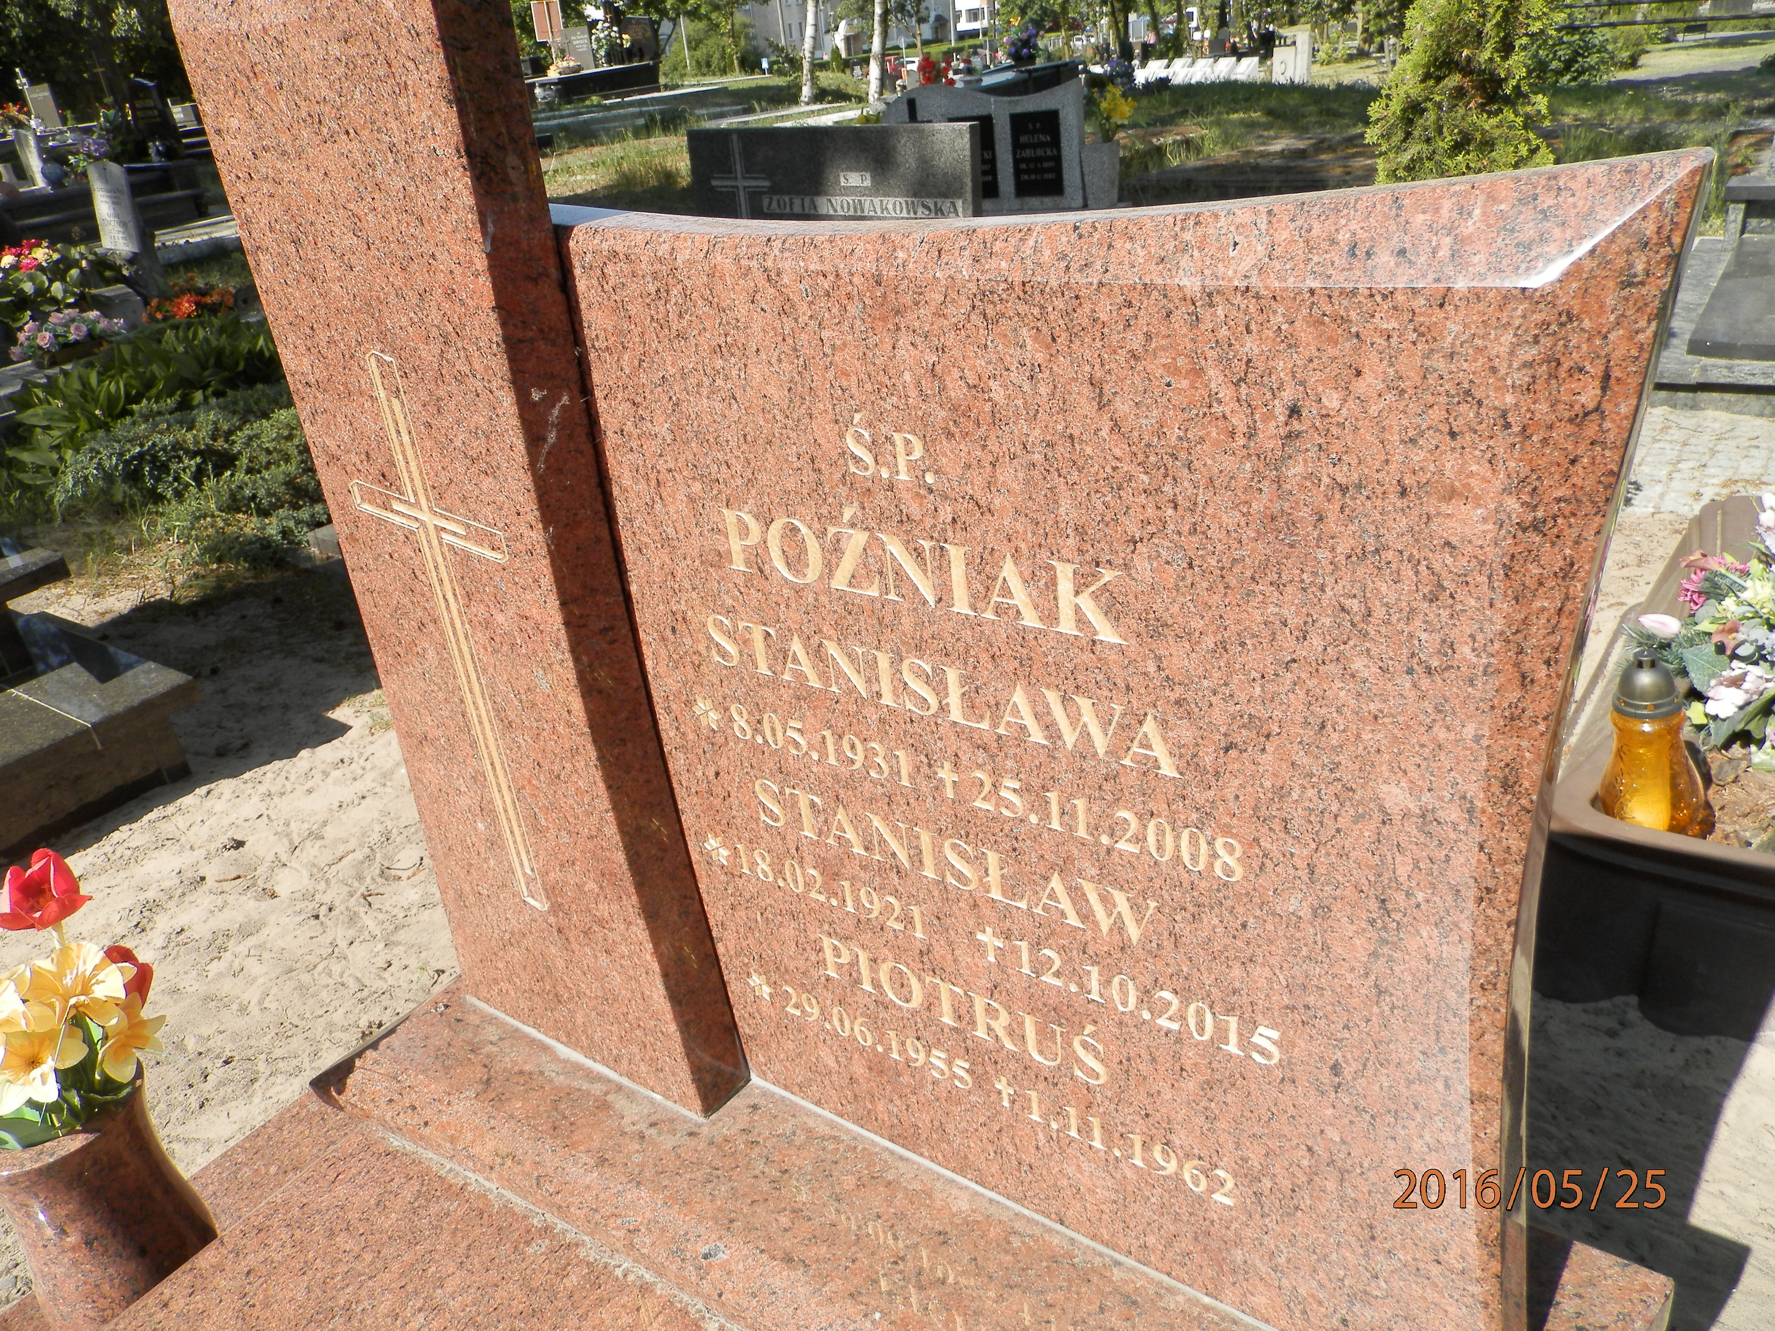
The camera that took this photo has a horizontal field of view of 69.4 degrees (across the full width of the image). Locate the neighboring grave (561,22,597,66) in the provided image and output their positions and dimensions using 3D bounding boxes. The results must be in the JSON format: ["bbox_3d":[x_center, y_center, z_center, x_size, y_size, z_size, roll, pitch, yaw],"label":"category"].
[{"bbox_3d":[-5.055,-10.132,21.000,0.620,0.700,0.120,8,30,27],"label":"neighboring grave"}]

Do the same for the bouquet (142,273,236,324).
[{"bbox_3d":[-3.646,-1.921,6.700,0.380,0.240,0.280,-6,26,0],"label":"bouquet"}]

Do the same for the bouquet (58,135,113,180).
[{"bbox_3d":[-6.508,-4.118,10.400,0.320,0.310,0.270,-6,26,0],"label":"bouquet"}]

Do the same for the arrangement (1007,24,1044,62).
[{"bbox_3d":[1.242,-5.628,11.600,0.330,0.320,0.290,5,29,22],"label":"arrangement"}]

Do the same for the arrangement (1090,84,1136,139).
[{"bbox_3d":[1.336,-3.280,7.600,0.270,0.310,0.250,7,29,25],"label":"arrangement"}]

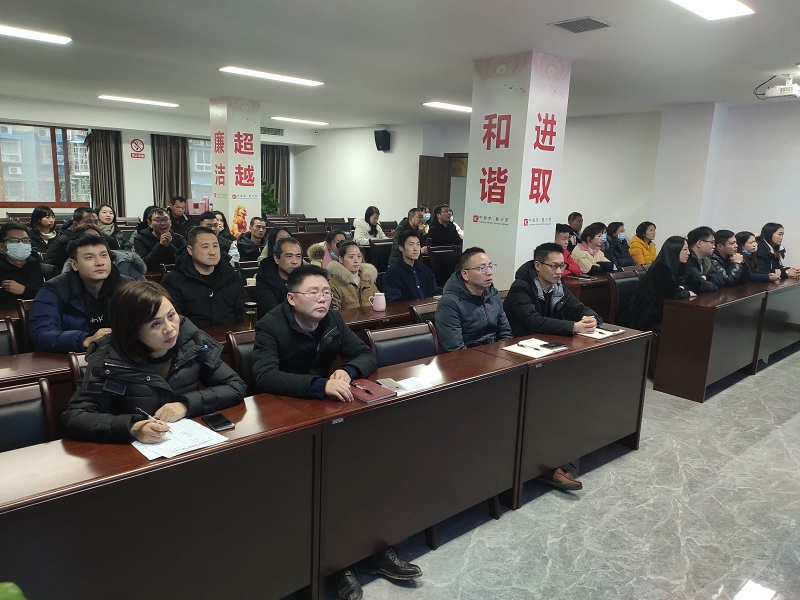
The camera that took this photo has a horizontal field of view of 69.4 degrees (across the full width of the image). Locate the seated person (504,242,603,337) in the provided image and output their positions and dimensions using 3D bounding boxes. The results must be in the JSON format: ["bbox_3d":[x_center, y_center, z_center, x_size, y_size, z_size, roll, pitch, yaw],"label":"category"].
[{"bbox_3d":[0.989,0.269,3.838,0.620,1.280,0.820,-9,15,-42],"label":"seated person"}]

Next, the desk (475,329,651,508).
[{"bbox_3d":[0.964,0.608,3.423,1.185,0.775,0.390,-8,14,-38],"label":"desk"}]

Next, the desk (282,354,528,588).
[{"bbox_3d":[0.045,0.716,2.617,1.180,0.768,0.360,-7,15,-40],"label":"desk"}]

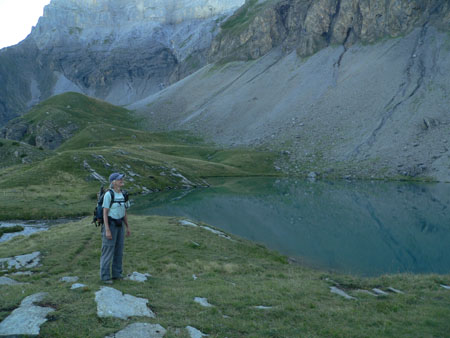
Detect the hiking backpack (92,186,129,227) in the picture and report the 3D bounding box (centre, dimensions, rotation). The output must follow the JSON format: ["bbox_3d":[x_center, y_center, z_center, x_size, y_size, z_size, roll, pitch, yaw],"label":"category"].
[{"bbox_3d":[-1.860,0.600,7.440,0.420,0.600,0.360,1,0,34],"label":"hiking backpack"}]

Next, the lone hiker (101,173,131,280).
[{"bbox_3d":[-1.720,0.926,7.350,0.370,1.720,0.520,1,0,34],"label":"lone hiker"}]

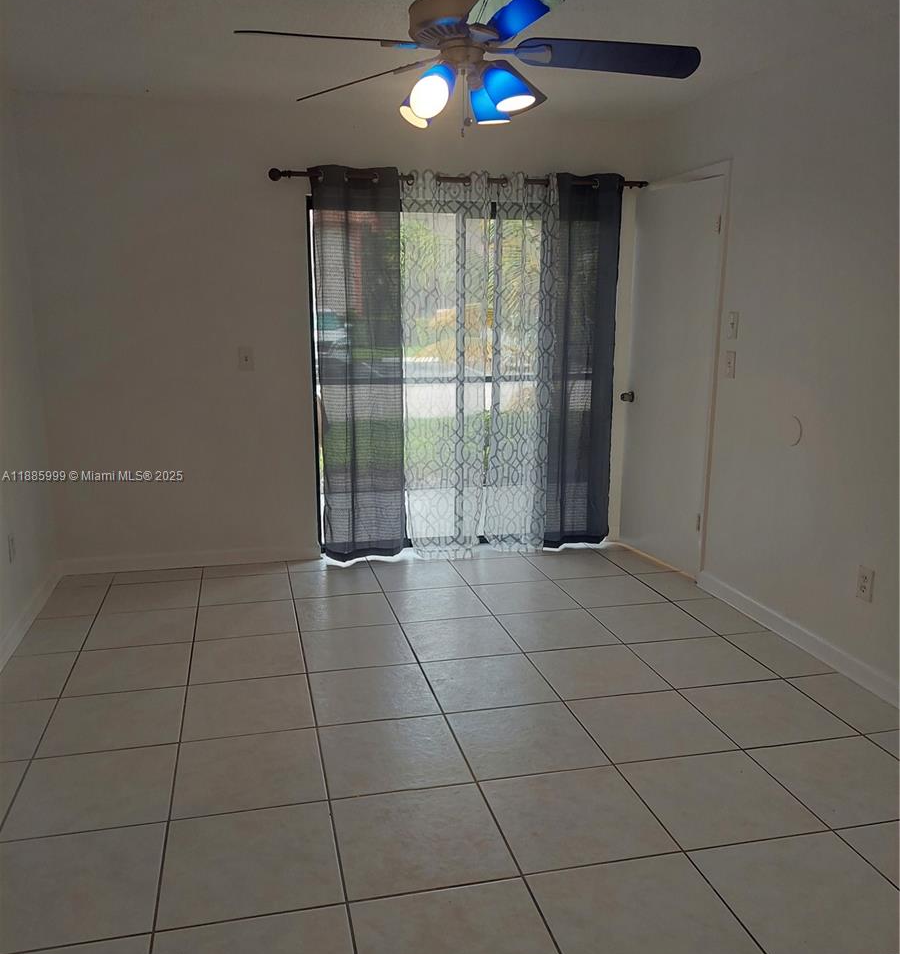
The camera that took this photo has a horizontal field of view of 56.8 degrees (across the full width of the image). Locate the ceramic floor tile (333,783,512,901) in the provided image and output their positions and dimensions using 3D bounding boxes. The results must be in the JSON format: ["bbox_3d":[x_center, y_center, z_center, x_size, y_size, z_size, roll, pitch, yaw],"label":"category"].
[{"bbox_3d":[-0.084,0.994,2.295,0.450,0.010,0.450,-2,11,-13],"label":"ceramic floor tile"}]

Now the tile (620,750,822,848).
[{"bbox_3d":[0.804,0.964,2.512,0.450,0.010,0.443,-2,12,-13],"label":"tile"}]

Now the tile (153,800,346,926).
[{"bbox_3d":[-0.526,1.012,2.190,0.450,0.010,0.450,-2,11,-13],"label":"tile"}]

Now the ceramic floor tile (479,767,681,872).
[{"bbox_3d":[0.360,0.981,2.409,0.450,0.010,0.443,-2,12,-13],"label":"ceramic floor tile"}]

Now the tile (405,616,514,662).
[{"bbox_3d":[0.044,0.730,3.748,0.455,0.012,0.455,-2,11,-13],"label":"tile"}]

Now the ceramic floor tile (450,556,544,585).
[{"bbox_3d":[0.278,0.526,4.630,0.450,0.010,0.443,-2,12,-13],"label":"ceramic floor tile"}]

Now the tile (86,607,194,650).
[{"bbox_3d":[-1.421,0.703,3.855,0.455,0.012,0.455,-2,11,-13],"label":"tile"}]

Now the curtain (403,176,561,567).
[{"bbox_3d":[0.156,-0.589,4.696,0.872,2.129,0.100,-2,12,-13],"label":"curtain"}]

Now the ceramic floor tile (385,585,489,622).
[{"bbox_3d":[-0.060,0.635,4.109,0.450,0.010,0.450,-2,11,-13],"label":"ceramic floor tile"}]

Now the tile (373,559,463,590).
[{"bbox_3d":[-0.165,0.541,4.492,0.446,0.010,0.441,-2,12,-13],"label":"tile"}]

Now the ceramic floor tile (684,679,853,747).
[{"bbox_3d":[1.155,0.866,3.058,0.455,0.012,0.455,-2,11,-13],"label":"ceramic floor tile"}]

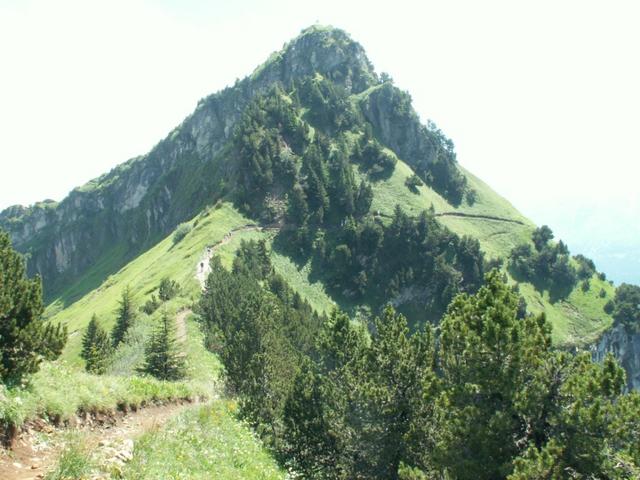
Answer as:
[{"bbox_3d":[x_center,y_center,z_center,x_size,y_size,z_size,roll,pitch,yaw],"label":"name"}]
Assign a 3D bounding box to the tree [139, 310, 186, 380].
[{"bbox_3d":[-5.111,3.391,21.000,1.390,2.340,1.390,0,1,0],"label":"tree"}]

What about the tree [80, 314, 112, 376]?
[{"bbox_3d":[-7.944,3.714,23.000,1.100,2.180,1.100,0,1,0],"label":"tree"}]

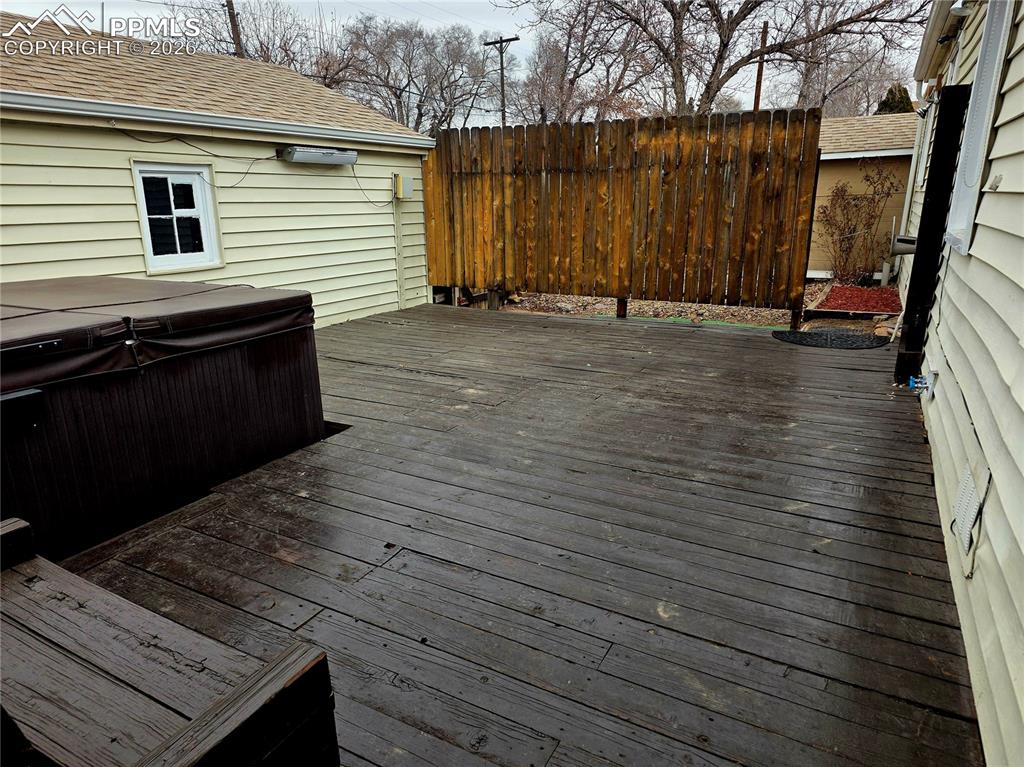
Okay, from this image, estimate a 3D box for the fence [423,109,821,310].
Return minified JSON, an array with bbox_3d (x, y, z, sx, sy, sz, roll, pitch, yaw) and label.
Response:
[{"bbox_3d":[0.920,-1.844,7.371,4.320,1.880,0.120,7,18,25],"label":"fence"}]

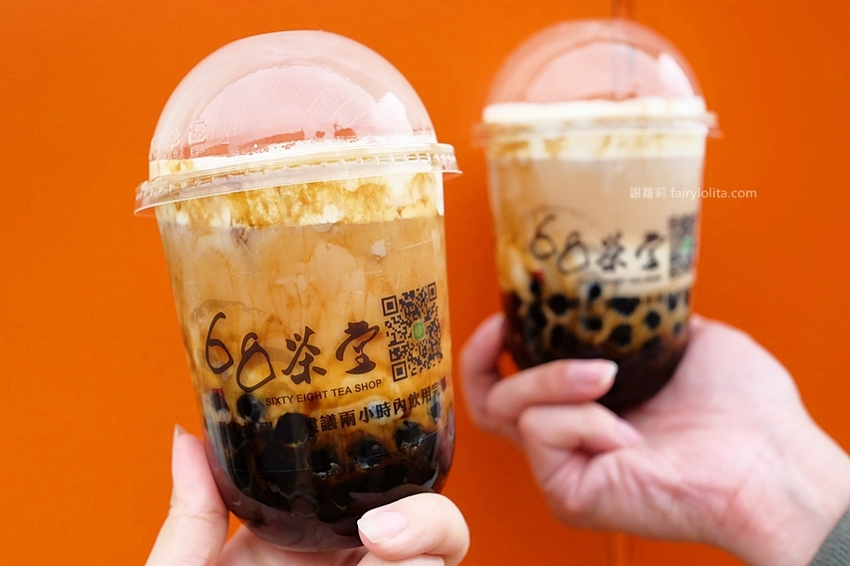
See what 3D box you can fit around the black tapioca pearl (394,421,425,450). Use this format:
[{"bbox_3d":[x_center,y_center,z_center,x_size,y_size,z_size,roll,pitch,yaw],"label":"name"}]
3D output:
[{"bbox_3d":[-0.005,0.044,0.240,0.009,0.009,0.009,0,3,0],"label":"black tapioca pearl"}]

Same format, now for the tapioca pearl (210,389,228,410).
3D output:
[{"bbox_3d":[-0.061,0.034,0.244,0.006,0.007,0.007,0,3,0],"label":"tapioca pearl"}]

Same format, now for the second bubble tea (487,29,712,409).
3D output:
[{"bbox_3d":[0.071,-0.027,0.344,0.100,0.158,0.100,-1,4,12],"label":"second bubble tea"}]

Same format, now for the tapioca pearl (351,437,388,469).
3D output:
[{"bbox_3d":[-0.016,0.048,0.233,0.010,0.009,0.010,0,3,0],"label":"tapioca pearl"}]

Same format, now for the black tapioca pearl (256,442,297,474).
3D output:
[{"bbox_3d":[-0.042,0.049,0.233,0.010,0.009,0.010,0,3,0],"label":"black tapioca pearl"}]

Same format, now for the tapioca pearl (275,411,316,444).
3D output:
[{"bbox_3d":[-0.036,0.040,0.229,0.010,0.009,0.010,0,3,0],"label":"tapioca pearl"}]

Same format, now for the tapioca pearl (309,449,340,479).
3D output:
[{"bbox_3d":[-0.028,0.050,0.230,0.009,0.009,0.009,0,3,0],"label":"tapioca pearl"}]

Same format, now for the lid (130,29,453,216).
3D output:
[{"bbox_3d":[-0.041,-0.051,0.256,0.100,0.049,0.100,-7,3,0],"label":"lid"}]

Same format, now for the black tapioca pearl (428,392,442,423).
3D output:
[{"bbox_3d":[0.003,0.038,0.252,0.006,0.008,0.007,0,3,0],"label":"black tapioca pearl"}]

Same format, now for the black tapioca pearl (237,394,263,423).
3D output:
[{"bbox_3d":[-0.049,0.035,0.233,0.008,0.008,0.008,0,3,0],"label":"black tapioca pearl"}]

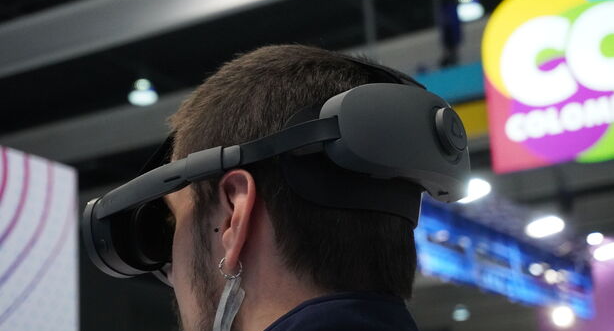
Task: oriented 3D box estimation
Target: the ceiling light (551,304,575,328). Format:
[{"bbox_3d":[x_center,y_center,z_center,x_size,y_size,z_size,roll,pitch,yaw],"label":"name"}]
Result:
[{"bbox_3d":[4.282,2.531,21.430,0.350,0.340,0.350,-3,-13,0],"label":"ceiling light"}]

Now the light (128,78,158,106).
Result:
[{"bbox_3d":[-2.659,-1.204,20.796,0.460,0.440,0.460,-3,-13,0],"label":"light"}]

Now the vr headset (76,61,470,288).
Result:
[{"bbox_3d":[-0.012,-0.001,0.918,0.278,0.155,0.175,-16,-18,27],"label":"vr headset"}]

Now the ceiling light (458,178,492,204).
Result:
[{"bbox_3d":[2.296,0.363,17.849,0.480,0.280,0.400,-3,-13,0],"label":"ceiling light"}]

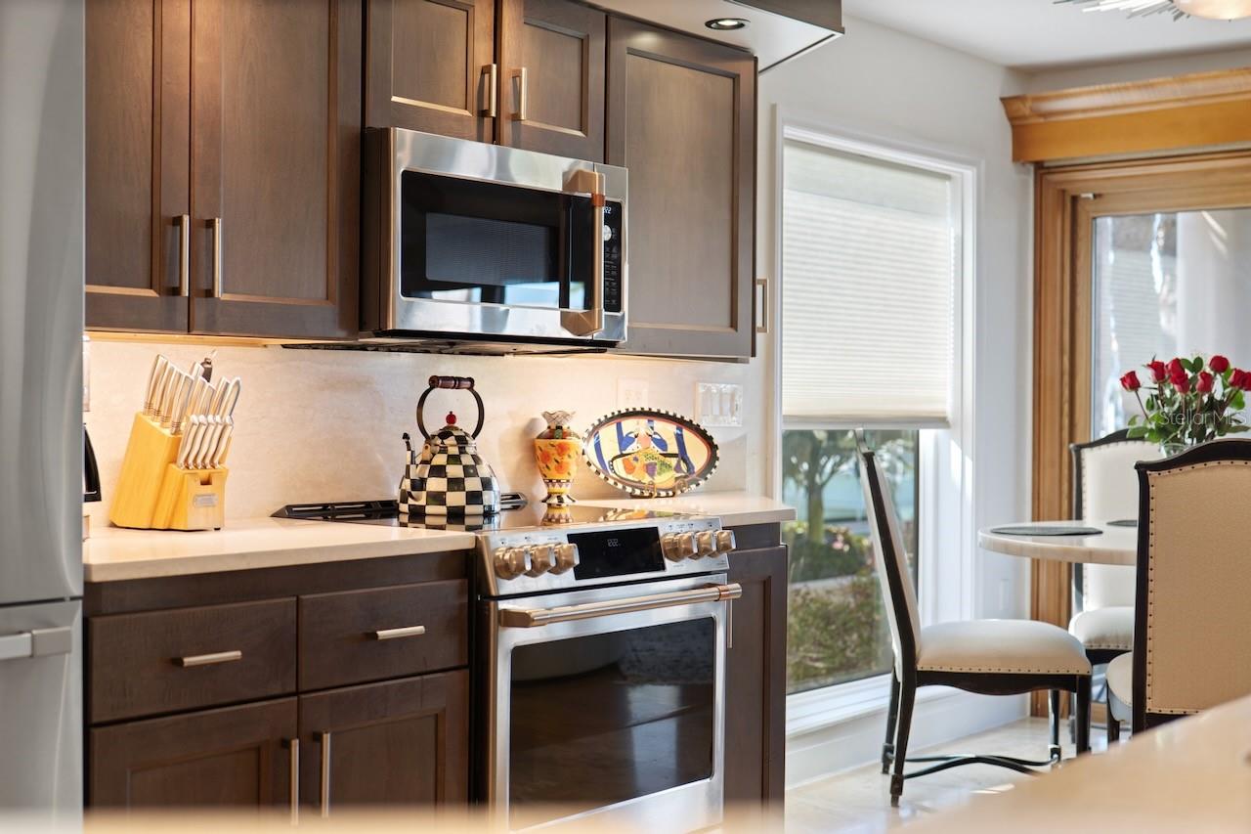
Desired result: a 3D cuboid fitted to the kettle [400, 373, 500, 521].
[{"bbox_3d":[-0.412,0.066,4.012,0.235,0.314,0.255,0,0,0],"label":"kettle"}]

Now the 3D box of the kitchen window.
[{"bbox_3d":[0.828,0.023,5.848,0.140,1.840,1.240,1,1,39],"label":"kitchen window"}]

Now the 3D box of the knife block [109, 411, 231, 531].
[{"bbox_3d":[-0.930,0.104,3.548,0.225,0.246,0.113,1,1,36],"label":"knife block"}]

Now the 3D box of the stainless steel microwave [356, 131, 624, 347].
[{"bbox_3d":[-0.367,-0.392,4.039,0.420,0.436,0.760,1,1,40],"label":"stainless steel microwave"}]

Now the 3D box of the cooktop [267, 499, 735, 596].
[{"bbox_3d":[-0.248,0.272,3.879,0.730,0.145,0.760,1,1,39],"label":"cooktop"}]

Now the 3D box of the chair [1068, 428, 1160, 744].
[{"bbox_3d":[1.790,0.592,5.880,0.520,1.100,0.650,1,1,5],"label":"chair"}]

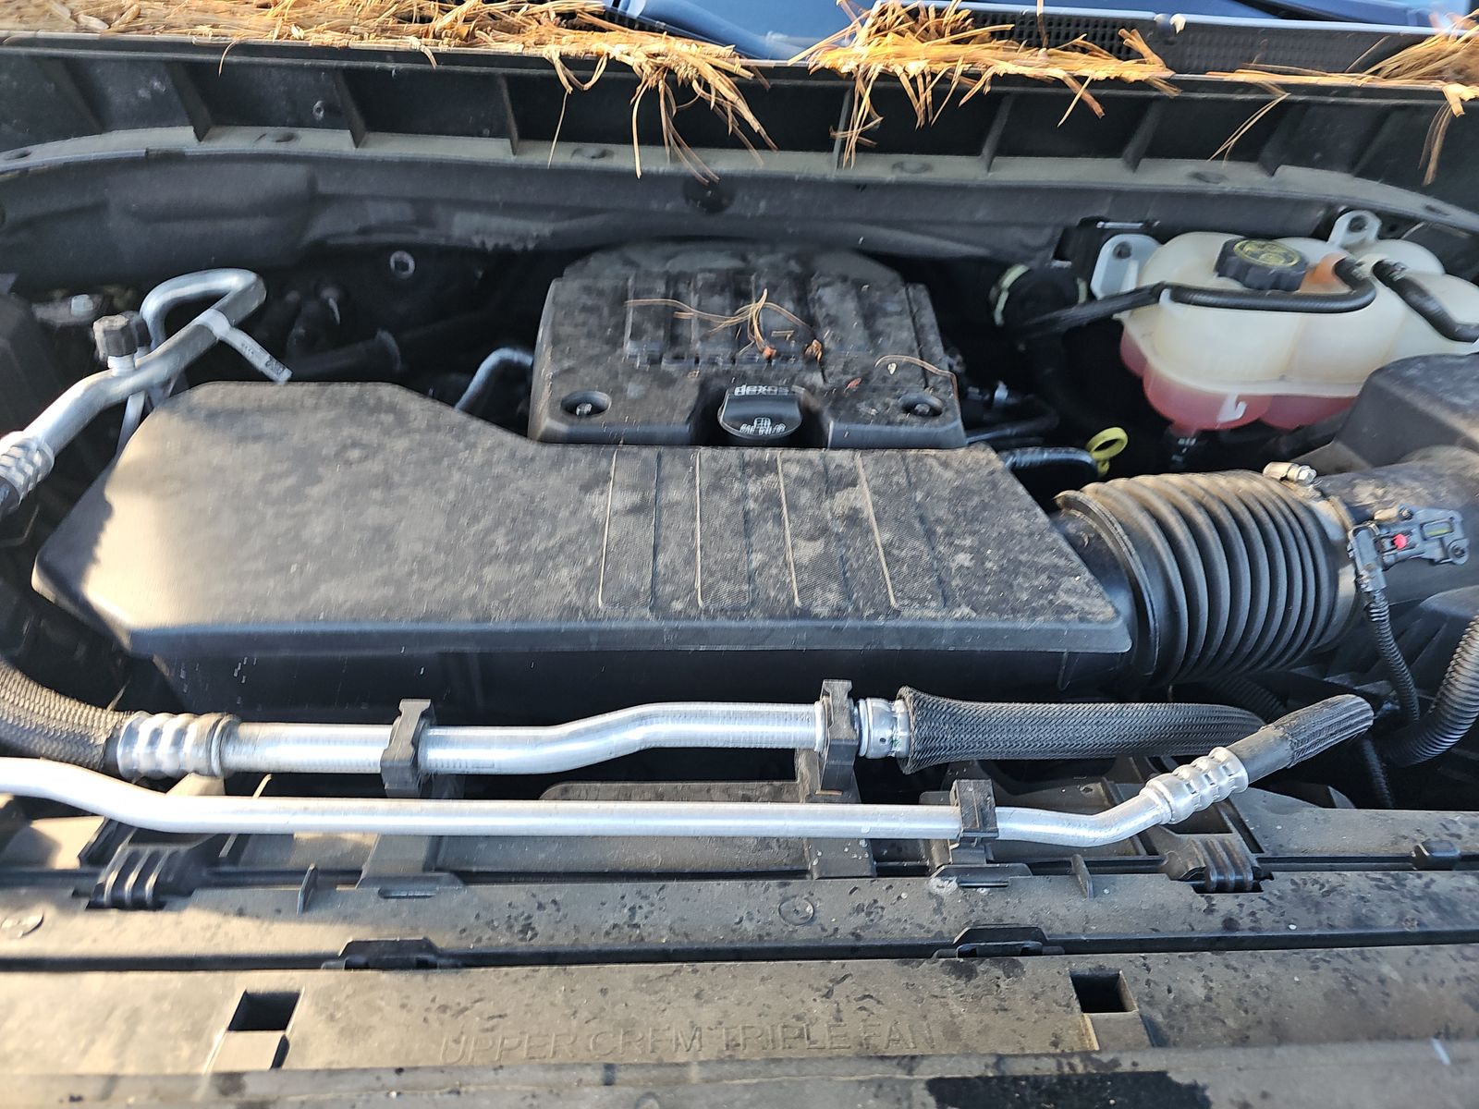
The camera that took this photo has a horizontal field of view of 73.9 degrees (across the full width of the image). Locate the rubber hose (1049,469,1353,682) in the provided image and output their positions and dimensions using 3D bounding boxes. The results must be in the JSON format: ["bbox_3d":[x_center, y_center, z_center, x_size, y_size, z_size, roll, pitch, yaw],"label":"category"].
[{"bbox_3d":[0.291,0.014,0.620,0.140,0.122,0.122,-8,42,-13],"label":"rubber hose"}]

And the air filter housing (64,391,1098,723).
[{"bbox_3d":[-0.091,0.009,0.628,0.600,0.125,0.235,0,41,-4],"label":"air filter housing"}]

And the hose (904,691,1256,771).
[{"bbox_3d":[0.160,0.082,0.457,0.178,0.039,0.037,0,41,-4],"label":"hose"}]

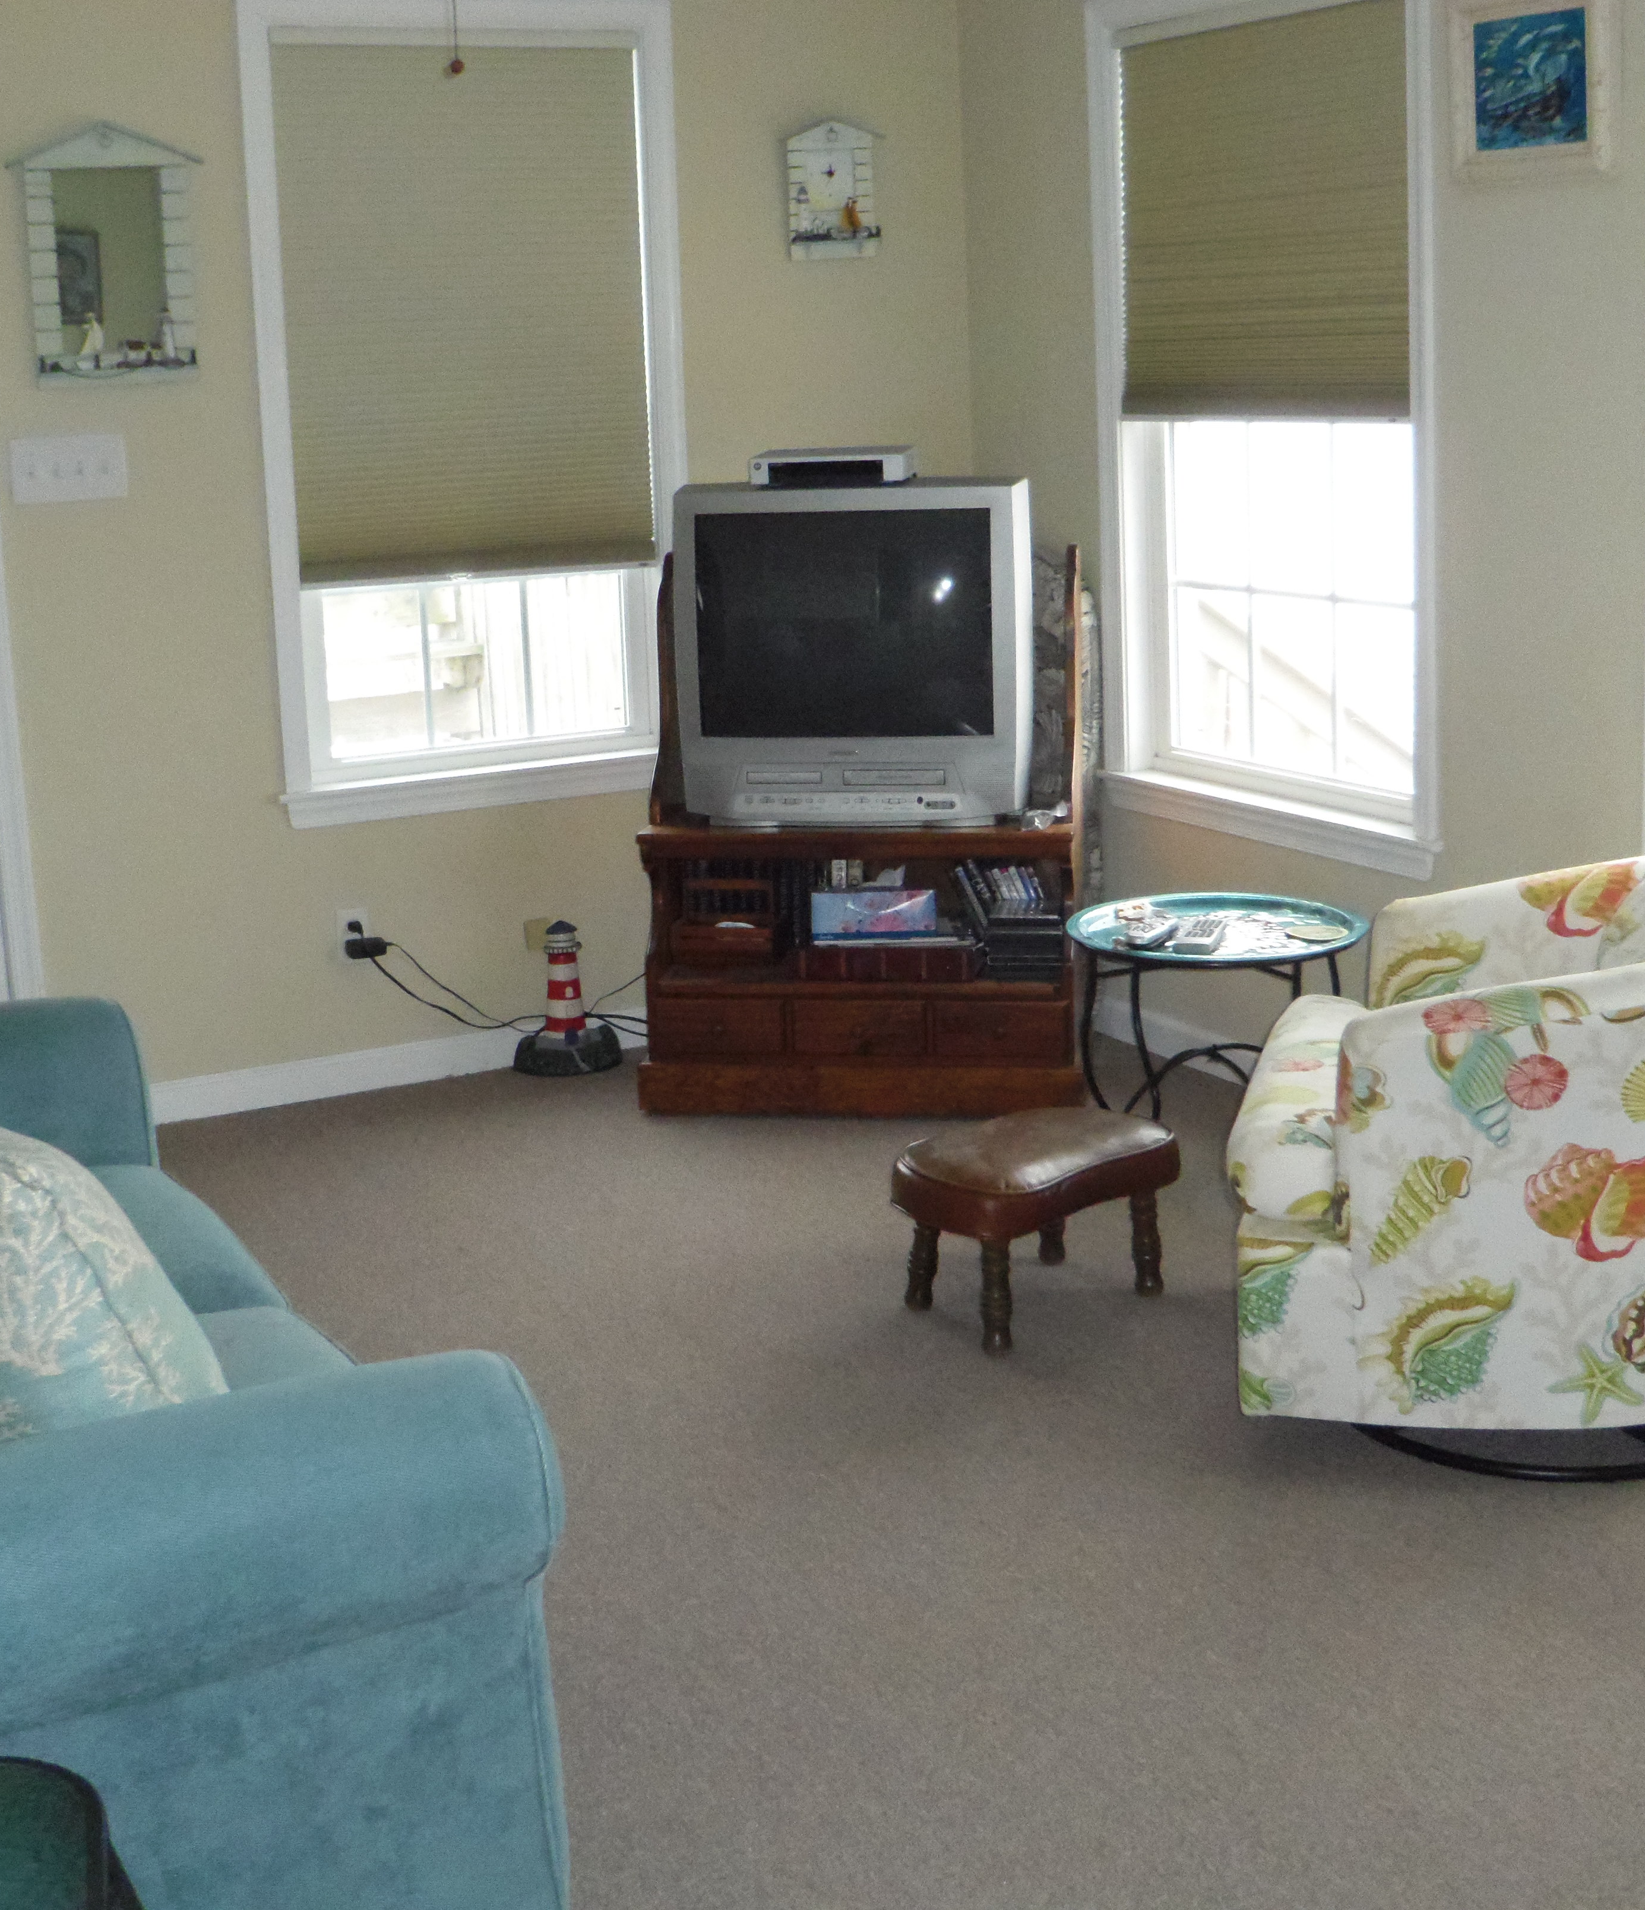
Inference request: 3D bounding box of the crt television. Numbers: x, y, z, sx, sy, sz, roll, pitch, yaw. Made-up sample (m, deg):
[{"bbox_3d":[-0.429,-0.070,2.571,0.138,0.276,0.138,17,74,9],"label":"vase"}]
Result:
[{"bbox_3d":[0.079,-0.592,4.963,0.645,0.620,0.480,1,13,12],"label":"crt television"}]

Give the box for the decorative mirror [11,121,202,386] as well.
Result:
[{"bbox_3d":[-1.261,-1.248,4.568,0.352,0.466,0.050,-9,14,-26],"label":"decorative mirror"}]

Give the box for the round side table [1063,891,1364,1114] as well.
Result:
[{"bbox_3d":[0.659,0.165,4.323,0.525,0.440,0.525,-2,13,0],"label":"round side table"}]

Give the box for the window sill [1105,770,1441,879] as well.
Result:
[{"bbox_3d":[0.831,-0.251,4.743,0.110,0.078,1.055,-9,14,-26],"label":"window sill"}]

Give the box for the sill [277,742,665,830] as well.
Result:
[{"bbox_3d":[-0.644,-0.340,5.139,0.922,0.077,0.110,-9,14,-26],"label":"sill"}]

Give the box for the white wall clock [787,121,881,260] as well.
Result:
[{"bbox_3d":[0.028,-1.546,5.203,0.224,0.283,0.040,-9,14,-26],"label":"white wall clock"}]

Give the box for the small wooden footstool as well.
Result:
[{"bbox_3d":[0.303,0.394,3.780,0.420,0.258,0.285,-13,17,-39],"label":"small wooden footstool"}]

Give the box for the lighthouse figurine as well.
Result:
[{"bbox_3d":[-0.525,0.078,5.210,0.205,0.304,0.165,-9,14,-26],"label":"lighthouse figurine"}]

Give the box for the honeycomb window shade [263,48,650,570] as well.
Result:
[{"bbox_3d":[-0.673,-1.240,4.939,0.748,1.045,0.045,-9,14,-26],"label":"honeycomb window shade"}]

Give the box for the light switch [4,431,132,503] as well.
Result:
[{"bbox_3d":[-1.349,-0.871,4.617,0.210,0.114,0.016,-9,14,-26],"label":"light switch"}]

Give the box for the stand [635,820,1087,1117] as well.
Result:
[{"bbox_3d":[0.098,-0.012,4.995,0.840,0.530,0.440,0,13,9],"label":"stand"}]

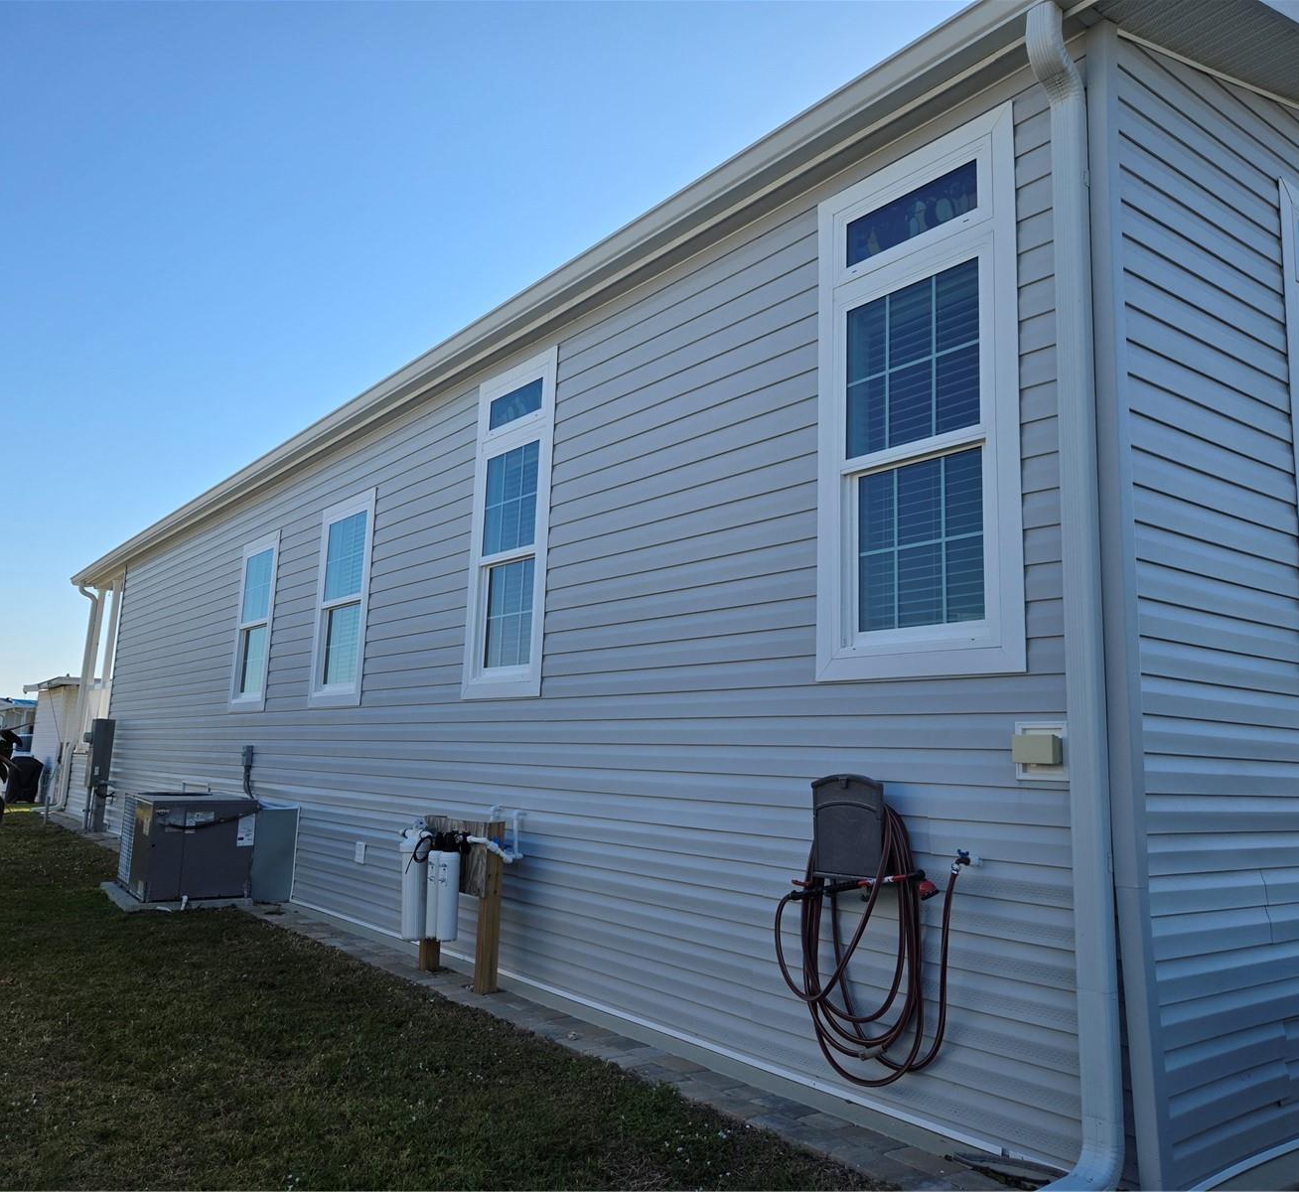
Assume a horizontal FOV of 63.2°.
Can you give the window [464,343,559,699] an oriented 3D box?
[{"bbox_3d":[-0.861,-0.405,6.524,0.090,2.090,0.947,8,-11,-37],"label":"window"}]

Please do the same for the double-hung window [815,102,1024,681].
[{"bbox_3d":[1.022,-0.728,4.125,0.090,2.106,0.950,8,-11,-37],"label":"double-hung window"}]

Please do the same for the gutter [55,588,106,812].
[{"bbox_3d":[-9.112,1.607,16.844,0.214,3.597,0.256,8,-11,-37],"label":"gutter"}]

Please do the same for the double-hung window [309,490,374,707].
[{"bbox_3d":[-2.481,0.058,8.554,0.090,1.699,1.101,8,-11,-37],"label":"double-hung window"}]

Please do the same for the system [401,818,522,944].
[{"bbox_3d":[-1.156,1.659,6.206,0.288,0.656,1.040,8,-11,-37],"label":"system"}]

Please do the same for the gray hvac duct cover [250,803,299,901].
[{"bbox_3d":[-3.311,2.155,8.968,0.304,0.771,0.848,8,-11,-37],"label":"gray hvac duct cover"}]

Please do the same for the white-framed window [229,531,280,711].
[{"bbox_3d":[-3.831,0.292,10.274,0.090,1.683,1.088,8,-11,-37],"label":"white-framed window"}]

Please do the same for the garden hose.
[{"bbox_3d":[0.788,1.211,3.856,0.224,1.091,0.797,8,-11,-37],"label":"garden hose"}]

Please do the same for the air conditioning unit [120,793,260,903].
[{"bbox_3d":[-3.866,2.068,8.800,0.794,0.758,1.152,8,-11,-37],"label":"air conditioning unit"}]

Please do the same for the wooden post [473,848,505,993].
[{"bbox_3d":[-0.906,1.792,6.039,0.090,0.890,0.090,8,-11,-37],"label":"wooden post"}]

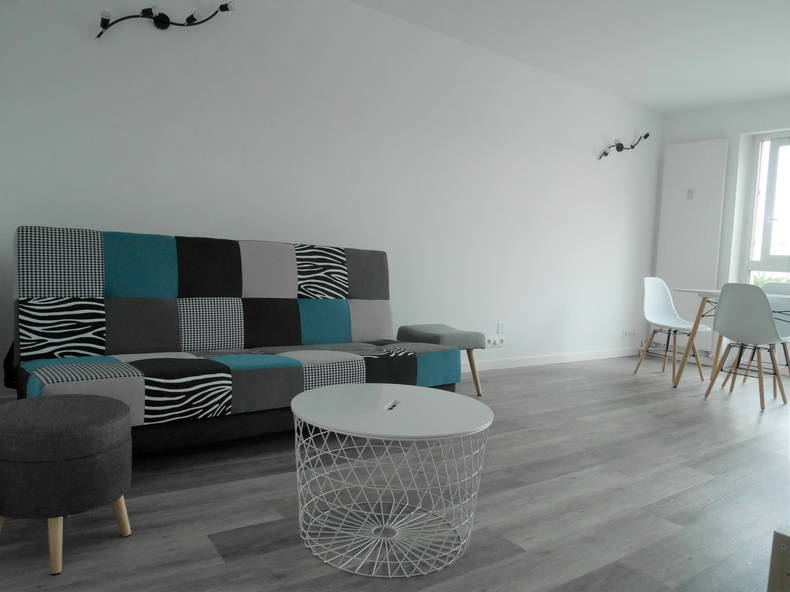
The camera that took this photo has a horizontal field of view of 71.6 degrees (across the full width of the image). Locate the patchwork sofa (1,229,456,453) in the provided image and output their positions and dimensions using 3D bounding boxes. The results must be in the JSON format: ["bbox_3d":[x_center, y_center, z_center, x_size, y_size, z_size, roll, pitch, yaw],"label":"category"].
[{"bbox_3d":[-0.651,0.198,2.643,1.910,0.920,0.880,0,4,-40],"label":"patchwork sofa"}]

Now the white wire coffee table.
[{"bbox_3d":[-0.018,0.534,1.673,0.610,0.415,0.610,3,3,0],"label":"white wire coffee table"}]

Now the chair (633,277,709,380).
[{"bbox_3d":[2.329,0.283,4.636,0.465,0.830,0.530,1,3,-26],"label":"chair"}]

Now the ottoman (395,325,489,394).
[{"bbox_3d":[0.304,0.439,3.618,0.430,0.430,0.470,1,4,-37],"label":"ottoman"}]

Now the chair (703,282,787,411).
[{"bbox_3d":[2.507,0.335,3.872,0.530,0.825,0.465,0,4,-38],"label":"chair"}]

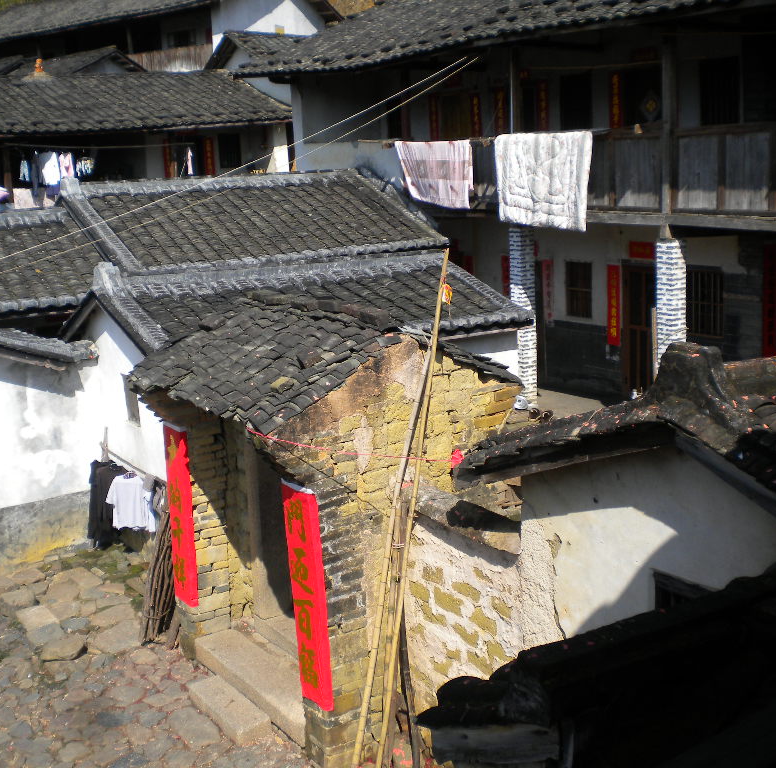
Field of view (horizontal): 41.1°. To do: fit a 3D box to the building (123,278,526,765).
[{"bbox_3d":[-0.637,0.971,9.092,2.500,3.400,2.980,-10,13,-32],"label":"building"}]

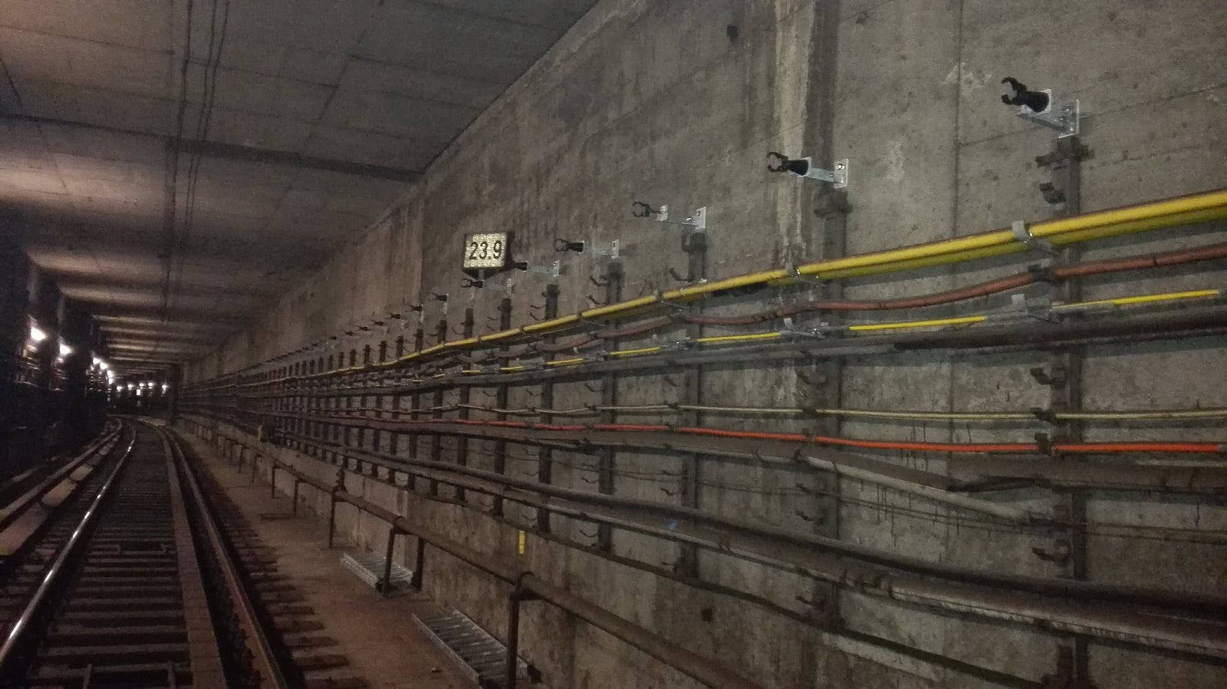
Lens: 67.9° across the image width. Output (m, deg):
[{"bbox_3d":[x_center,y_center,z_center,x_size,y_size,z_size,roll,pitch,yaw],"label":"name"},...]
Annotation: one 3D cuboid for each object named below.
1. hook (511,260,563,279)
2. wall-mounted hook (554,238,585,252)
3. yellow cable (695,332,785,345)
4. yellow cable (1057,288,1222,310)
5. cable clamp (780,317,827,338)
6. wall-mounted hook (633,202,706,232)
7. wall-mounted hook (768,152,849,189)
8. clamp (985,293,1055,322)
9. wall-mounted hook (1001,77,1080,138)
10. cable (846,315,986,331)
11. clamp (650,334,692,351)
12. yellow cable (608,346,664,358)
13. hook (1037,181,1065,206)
[{"bbox_3d":[-0.525,-0.503,6.034,0.350,0.106,0.075,4,-5,-26],"label":"hook"},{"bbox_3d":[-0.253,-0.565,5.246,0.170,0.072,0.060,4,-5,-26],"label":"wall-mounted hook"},{"bbox_3d":[0.505,-0.025,3.742,0.022,0.022,0.630,4,-5,-26],"label":"yellow cable"},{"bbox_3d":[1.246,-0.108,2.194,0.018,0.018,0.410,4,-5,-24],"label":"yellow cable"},{"bbox_3d":[0.704,-0.058,3.351,0.185,0.062,0.065,4,-5,-24],"label":"cable clamp"},{"bbox_3d":[0.260,-0.610,4.275,0.365,0.103,0.085,4,-5,-24],"label":"wall-mounted hook"},{"bbox_3d":[0.733,-0.669,3.454,0.340,0.105,0.075,4,-5,-26],"label":"wall-mounted hook"},{"bbox_3d":[1.113,-0.097,2.474,0.160,0.063,0.100,4,-5,-24],"label":"clamp"},{"bbox_3d":[1.208,-0.674,2.594,0.260,0.118,0.075,4,-5,-26],"label":"wall-mounted hook"},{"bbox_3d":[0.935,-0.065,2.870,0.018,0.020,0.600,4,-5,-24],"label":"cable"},{"bbox_3d":[0.276,-0.008,4.378,0.200,0.072,0.050,4,-5,-26],"label":"clamp"},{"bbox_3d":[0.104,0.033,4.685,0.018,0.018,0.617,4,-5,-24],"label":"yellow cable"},{"bbox_3d":[1.240,-0.426,2.577,0.072,0.055,0.040,4,-5,-26],"label":"hook"}]

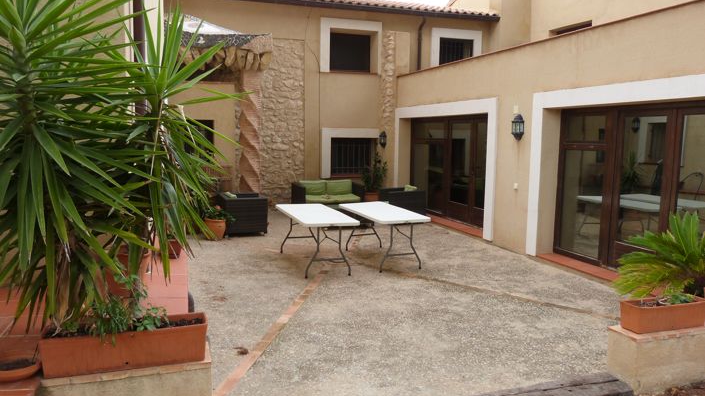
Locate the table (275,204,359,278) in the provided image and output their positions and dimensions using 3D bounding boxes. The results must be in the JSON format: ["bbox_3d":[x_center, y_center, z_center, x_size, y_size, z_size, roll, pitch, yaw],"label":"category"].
[{"bbox_3d":[-0.561,0.586,7.385,0.750,0.740,1.820,-2,7,-20],"label":"table"}]

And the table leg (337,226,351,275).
[{"bbox_3d":[-0.095,0.681,6.735,0.170,0.700,0.035,-2,7,-20],"label":"table leg"}]

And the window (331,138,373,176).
[{"bbox_3d":[-0.025,-1.017,12.774,1.080,0.960,0.200,-1,7,-16],"label":"window"}]

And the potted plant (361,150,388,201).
[{"bbox_3d":[0.522,-0.399,12.307,0.530,1.490,0.520,-2,7,-18],"label":"potted plant"}]

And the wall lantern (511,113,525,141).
[{"bbox_3d":[2.676,-1.139,8.223,0.140,0.420,0.180,-2,7,-20],"label":"wall lantern"}]

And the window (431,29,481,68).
[{"bbox_3d":[2.693,-3.746,13.212,1.460,1.190,0.180,-2,7,-18],"label":"window"}]

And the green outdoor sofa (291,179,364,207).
[{"bbox_3d":[-0.553,0.018,12.015,1.600,0.790,0.750,-1,7,-16],"label":"green outdoor sofa"}]

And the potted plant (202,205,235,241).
[{"bbox_3d":[-2.414,0.431,9.165,0.550,0.600,0.520,-1,7,-16],"label":"potted plant"}]

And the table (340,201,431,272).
[{"bbox_3d":[0.432,0.553,7.653,0.760,0.740,1.830,-2,7,-19],"label":"table"}]

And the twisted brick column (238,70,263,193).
[{"bbox_3d":[-2.304,-1.210,11.513,0.460,3.260,0.440,-2,7,-18],"label":"twisted brick column"}]

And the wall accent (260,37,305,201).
[{"bbox_3d":[-1.674,-1.687,12.002,1.080,3.970,0.200,-1,7,-16],"label":"wall accent"}]

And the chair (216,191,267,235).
[{"bbox_3d":[-2.085,0.306,9.772,0.800,0.680,0.840,-2,7,-18],"label":"chair"}]

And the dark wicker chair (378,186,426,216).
[{"bbox_3d":[1.071,0.137,11.345,0.790,0.670,0.820,-2,7,-18],"label":"dark wicker chair"}]

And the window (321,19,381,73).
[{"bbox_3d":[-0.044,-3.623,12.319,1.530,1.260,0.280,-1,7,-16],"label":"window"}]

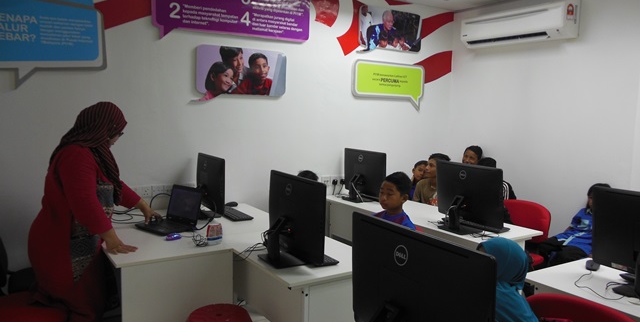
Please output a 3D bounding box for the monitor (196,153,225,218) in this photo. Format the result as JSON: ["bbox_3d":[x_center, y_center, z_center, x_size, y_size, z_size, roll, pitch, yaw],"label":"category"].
[{"bbox_3d":[-0.810,0.183,3.361,0.220,0.437,0.575,-3,7,-32],"label":"monitor"}]

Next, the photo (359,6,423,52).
[{"bbox_3d":[0.678,-1.230,4.454,0.785,0.420,0.045,-3,7,-32],"label":"photo"}]

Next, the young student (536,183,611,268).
[{"bbox_3d":[1.820,0.675,3.291,0.640,1.050,0.440,0,6,-11],"label":"young student"}]

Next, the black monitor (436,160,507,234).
[{"bbox_3d":[0.953,0.242,3.099,0.220,0.441,0.570,-3,7,-32],"label":"black monitor"}]

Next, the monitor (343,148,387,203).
[{"bbox_3d":[0.359,0.133,4.008,0.220,0.450,0.570,-3,7,-33],"label":"monitor"}]

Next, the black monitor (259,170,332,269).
[{"bbox_3d":[-0.154,0.300,2.397,0.220,0.438,0.575,-3,7,-32],"label":"black monitor"}]

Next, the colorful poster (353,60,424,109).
[{"bbox_3d":[0.693,-0.722,4.576,0.890,0.450,0.050,-3,7,-33],"label":"colorful poster"}]

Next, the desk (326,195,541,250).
[{"bbox_3d":[0.715,0.774,3.679,0.600,0.750,1.830,-3,7,-33],"label":"desk"}]

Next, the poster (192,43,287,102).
[{"bbox_3d":[-0.638,-0.673,3.716,0.800,0.430,0.050,-3,7,-33],"label":"poster"}]

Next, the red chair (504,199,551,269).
[{"bbox_3d":[1.434,0.735,3.607,0.560,0.840,0.490,-3,7,-32],"label":"red chair"}]

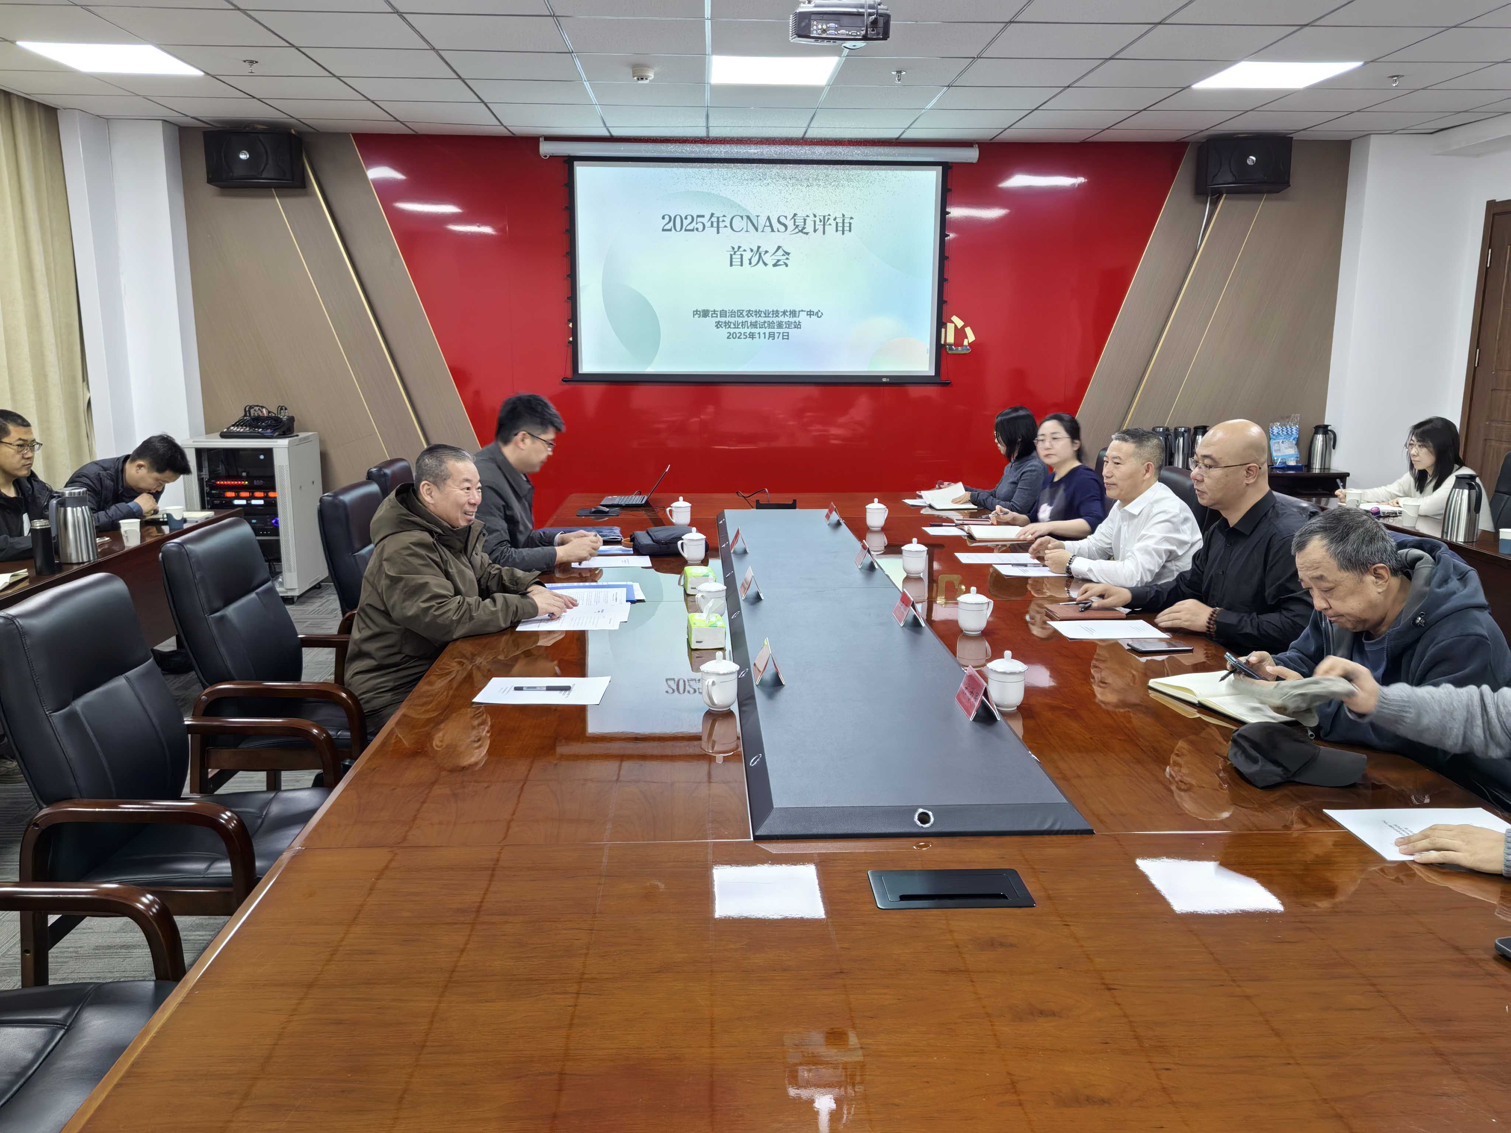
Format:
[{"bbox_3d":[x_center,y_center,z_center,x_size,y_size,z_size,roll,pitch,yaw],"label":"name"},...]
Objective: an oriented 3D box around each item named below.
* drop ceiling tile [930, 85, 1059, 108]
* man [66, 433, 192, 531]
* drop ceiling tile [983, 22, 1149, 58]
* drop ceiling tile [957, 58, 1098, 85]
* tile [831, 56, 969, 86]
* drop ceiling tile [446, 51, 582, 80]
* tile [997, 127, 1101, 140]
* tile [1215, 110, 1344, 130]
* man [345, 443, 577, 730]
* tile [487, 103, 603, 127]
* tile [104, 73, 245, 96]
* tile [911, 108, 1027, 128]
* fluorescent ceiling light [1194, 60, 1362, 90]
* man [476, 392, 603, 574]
[{"bbox_3d":[1.247,-2.452,6.151,0.600,0.020,0.600,0,11,-2],"label":"drop ceiling tile"},{"bbox_3d":[-2.985,-0.040,5.517,0.750,1.130,0.580,-3,11,-14],"label":"man"},{"bbox_3d":[1.302,-2.228,4.979,0.600,0.020,0.600,0,11,-2],"label":"drop ceiling tile"},{"bbox_3d":[1.277,-2.340,5.567,0.600,0.020,0.600,0,11,-2],"label":"drop ceiling tile"},{"bbox_3d":[0.678,-2.339,5.542,0.600,0.020,0.600,0,11,-2],"label":"tile"},{"bbox_3d":[-1.117,-2.328,5.463,0.600,0.020,0.600,0,11,-2],"label":"drop ceiling tile"},{"bbox_3d":[1.802,-2.672,7.281,0.600,0.020,0.440,0,11,-2],"label":"tile"},{"bbox_3d":[3.024,-2.579,6.823,0.600,0.020,0.600,0,11,-2],"label":"tile"},{"bbox_3d":[-0.885,0.278,3.546,0.650,1.285,0.580,0,11,-2],"label":"man"},{"bbox_3d":[-1.174,-2.559,6.660,0.600,0.020,0.600,0,11,-3],"label":"tile"},{"bbox_3d":[-2.951,-2.446,5.973,0.600,0.020,0.600,0,11,-2],"label":"tile"},{"bbox_3d":[1.229,-2.569,6.744,0.600,0.020,0.600,0,11,-2],"label":"tile"},{"bbox_3d":[2.477,-2.352,5.619,0.600,0.030,0.600,0,11,-2],"label":"fluorescent ceiling light"},{"bbox_3d":[-0.871,0.038,4.578,0.640,1.345,0.520,0,11,-3],"label":"man"}]

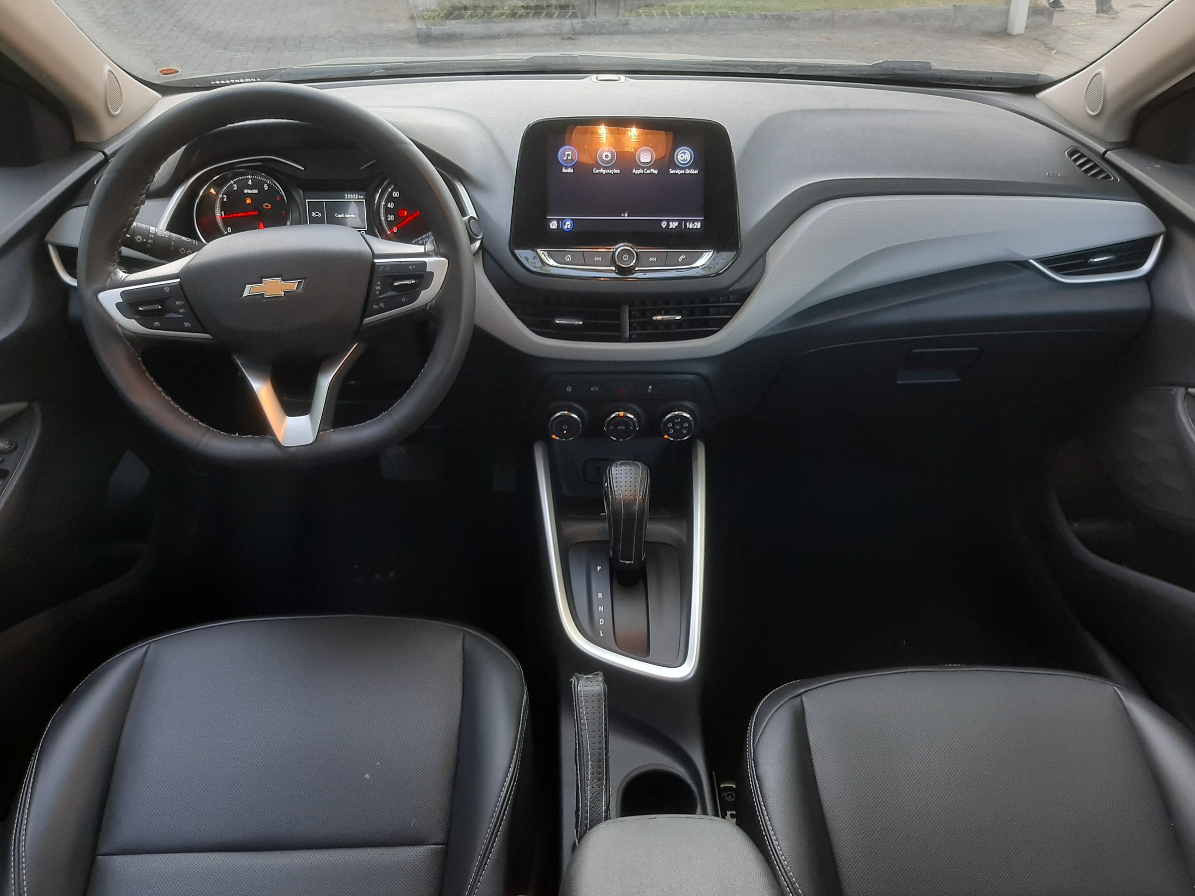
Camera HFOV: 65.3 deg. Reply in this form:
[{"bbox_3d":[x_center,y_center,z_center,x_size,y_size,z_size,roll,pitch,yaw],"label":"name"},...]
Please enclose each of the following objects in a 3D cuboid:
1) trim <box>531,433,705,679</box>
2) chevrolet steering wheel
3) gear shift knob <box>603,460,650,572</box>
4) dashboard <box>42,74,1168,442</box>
[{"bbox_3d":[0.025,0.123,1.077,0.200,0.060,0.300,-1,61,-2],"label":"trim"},{"bbox_3d":[-0.303,-0.163,0.903,0.370,0.358,0.100,-6,9,-3],"label":"chevrolet steering wheel"},{"bbox_3d":[0.033,0.074,1.045,0.050,0.120,0.055,-1,19,-2],"label":"gear shift knob"},{"bbox_3d":[0.020,-0.266,1.229,1.400,0.390,0.460,-1,31,-2],"label":"dashboard"}]

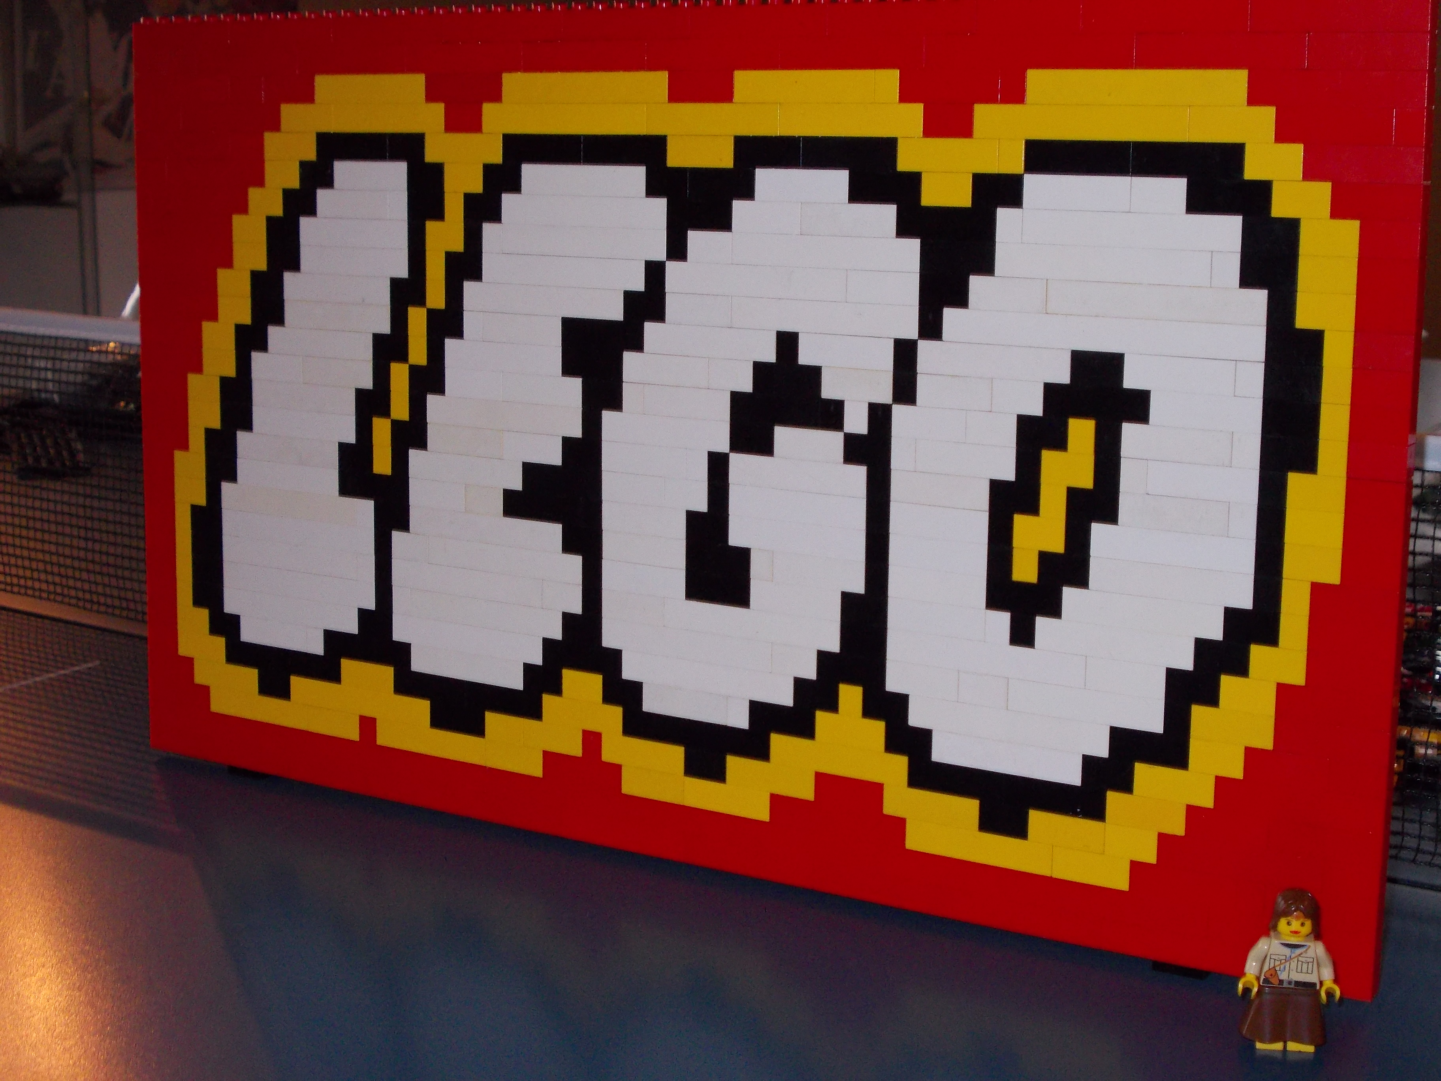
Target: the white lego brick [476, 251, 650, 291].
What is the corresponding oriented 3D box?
[{"bbox_3d":[-0.049,-0.087,0.685,0.064,0.010,0.008,7,12,31],"label":"white lego brick"}]

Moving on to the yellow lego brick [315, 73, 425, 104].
[{"bbox_3d":[-0.116,-0.152,0.717,0.048,0.010,0.008,7,12,31],"label":"yellow lego brick"}]

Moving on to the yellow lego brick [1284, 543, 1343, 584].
[{"bbox_3d":[0.160,0.005,0.569,0.016,0.010,0.008,7,12,31],"label":"yellow lego brick"}]

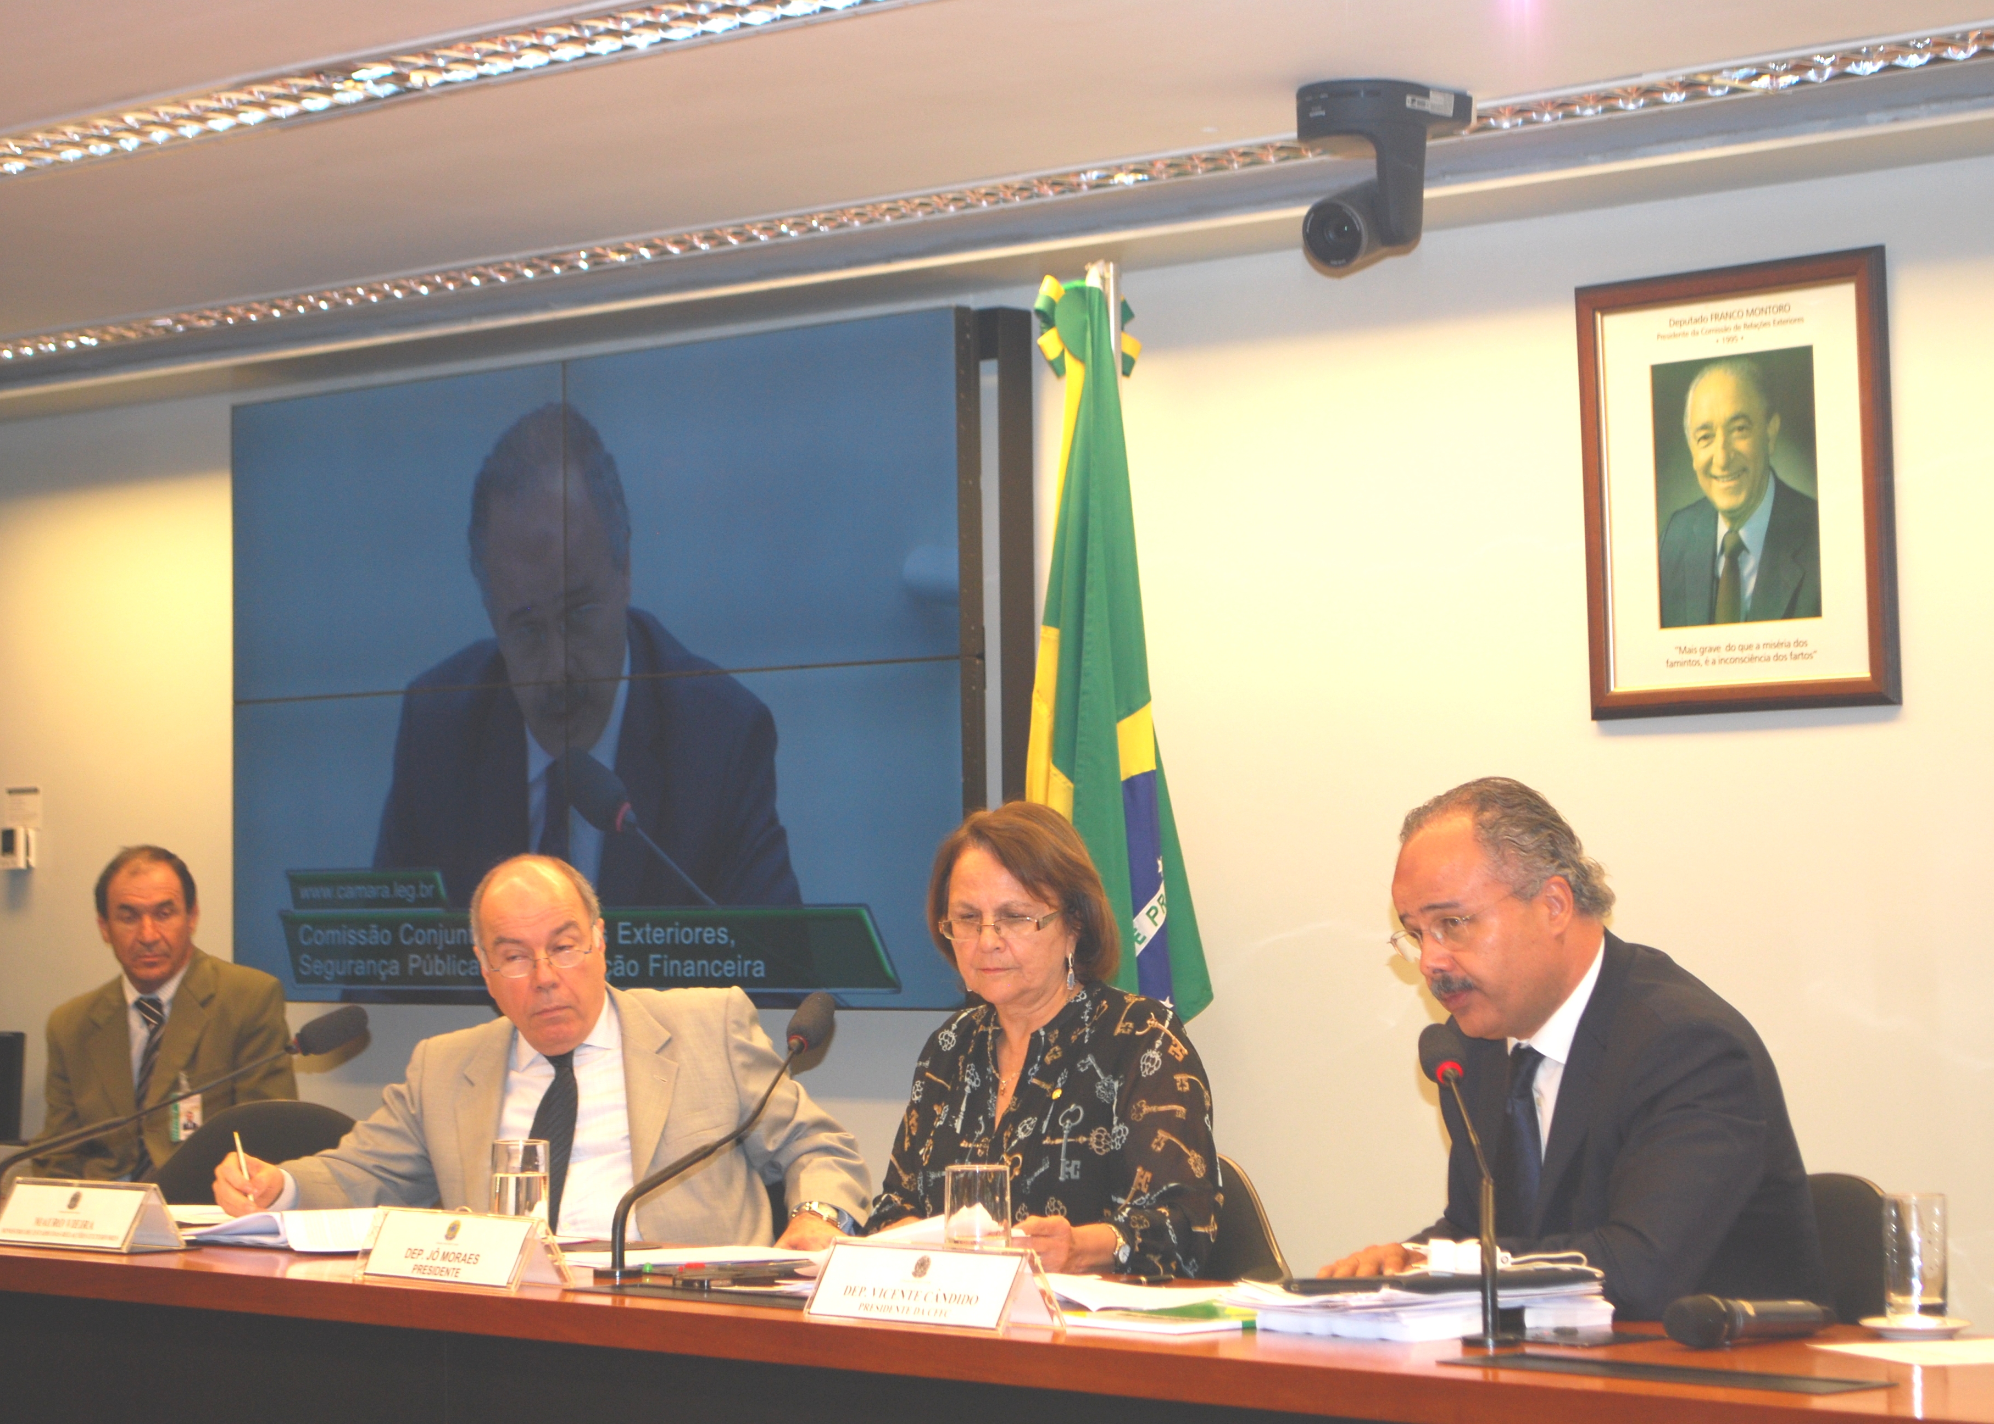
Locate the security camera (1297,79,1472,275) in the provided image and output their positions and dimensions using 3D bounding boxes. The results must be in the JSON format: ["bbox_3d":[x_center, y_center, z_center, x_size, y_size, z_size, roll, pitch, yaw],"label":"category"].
[{"bbox_3d":[0.506,-0.702,6.350,0.180,0.240,0.200,-2,-3,35],"label":"security camera"}]

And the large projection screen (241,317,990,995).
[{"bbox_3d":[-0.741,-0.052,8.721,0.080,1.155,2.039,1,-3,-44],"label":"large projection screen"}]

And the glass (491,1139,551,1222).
[{"bbox_3d":[-0.555,0.564,5.658,0.068,0.125,0.068,-1,-2,0],"label":"glass"}]

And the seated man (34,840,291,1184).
[{"bbox_3d":[-1.583,0.873,8.442,0.520,1.280,0.800,-2,-2,23],"label":"seated man"}]

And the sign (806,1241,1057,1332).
[{"bbox_3d":[-0.062,0.552,4.694,0.079,0.075,0.300,1,-3,-40],"label":"sign"}]

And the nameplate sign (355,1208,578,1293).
[{"bbox_3d":[-0.579,0.584,5.262,0.250,0.077,0.090,-3,-3,43],"label":"nameplate sign"}]

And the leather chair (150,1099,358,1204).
[{"bbox_3d":[-1.115,0.988,6.736,0.560,0.880,0.580,-2,-3,35],"label":"leather chair"}]

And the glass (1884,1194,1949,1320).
[{"bbox_3d":[0.849,0.506,4.483,0.059,0.118,0.059,-1,-2,0],"label":"glass"}]

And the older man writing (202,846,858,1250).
[{"bbox_3d":[-0.540,0.780,5.771,0.820,1.220,0.720,-2,-3,35],"label":"older man writing"}]

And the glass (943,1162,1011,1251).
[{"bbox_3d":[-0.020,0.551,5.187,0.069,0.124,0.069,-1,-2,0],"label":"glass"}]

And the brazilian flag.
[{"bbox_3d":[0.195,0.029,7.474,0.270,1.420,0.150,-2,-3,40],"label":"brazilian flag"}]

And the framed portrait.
[{"bbox_3d":[1.078,-0.325,7.092,0.035,0.655,0.555,1,-3,-45],"label":"framed portrait"}]

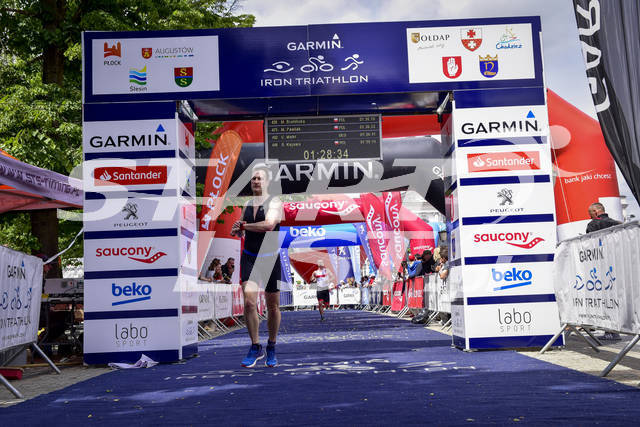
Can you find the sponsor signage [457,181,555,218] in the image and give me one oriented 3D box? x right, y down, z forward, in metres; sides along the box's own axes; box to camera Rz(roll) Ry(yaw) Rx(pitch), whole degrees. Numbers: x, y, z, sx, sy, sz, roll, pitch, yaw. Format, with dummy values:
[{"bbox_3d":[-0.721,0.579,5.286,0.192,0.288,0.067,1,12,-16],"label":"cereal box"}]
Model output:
[{"bbox_3d":[1.986,-0.140,7.552,0.970,0.345,0.040,-2,-7,-1],"label":"sponsor signage"}]

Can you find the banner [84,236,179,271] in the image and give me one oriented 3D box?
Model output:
[{"bbox_3d":[-1.979,0.427,7.451,0.970,0.345,0.040,-2,-7,-1],"label":"banner"}]

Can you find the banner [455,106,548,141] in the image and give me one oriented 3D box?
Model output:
[{"bbox_3d":[1.922,-0.958,7.550,0.980,0.355,0.040,-2,-7,0],"label":"banner"}]

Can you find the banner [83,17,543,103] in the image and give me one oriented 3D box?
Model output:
[{"bbox_3d":[-0.070,-1.644,7.653,4.912,0.790,0.100,-2,-7,0],"label":"banner"}]

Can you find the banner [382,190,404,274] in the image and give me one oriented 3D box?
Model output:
[{"bbox_3d":[2.480,0.607,24.000,0.680,2.750,0.060,-2,-7,-1],"label":"banner"}]

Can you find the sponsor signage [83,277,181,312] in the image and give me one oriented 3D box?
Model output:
[{"bbox_3d":[-1.937,0.841,7.353,0.980,0.351,0.040,-2,-7,0],"label":"sponsor signage"}]

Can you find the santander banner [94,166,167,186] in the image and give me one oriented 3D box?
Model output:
[{"bbox_3d":[-2.004,-0.395,7.550,0.769,0.194,0.030,-2,-7,-1],"label":"santander banner"}]

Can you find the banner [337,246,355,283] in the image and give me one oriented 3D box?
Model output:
[{"bbox_3d":[1.578,3.155,44.000,1.150,2.300,0.080,-2,-7,-1],"label":"banner"}]

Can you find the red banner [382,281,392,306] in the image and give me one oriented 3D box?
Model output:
[{"bbox_3d":[2.392,2.888,25.200,0.050,0.820,2.000,-2,-7,-3],"label":"red banner"}]

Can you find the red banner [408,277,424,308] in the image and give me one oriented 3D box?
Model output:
[{"bbox_3d":[2.510,2.068,18.500,0.050,0.800,2.550,-2,-7,0],"label":"red banner"}]

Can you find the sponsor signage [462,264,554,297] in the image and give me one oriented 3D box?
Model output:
[{"bbox_3d":[1.982,0.690,7.361,0.980,0.343,0.040,-2,-7,0],"label":"sponsor signage"}]

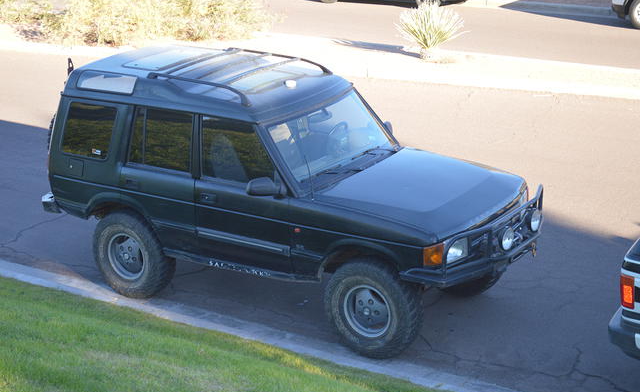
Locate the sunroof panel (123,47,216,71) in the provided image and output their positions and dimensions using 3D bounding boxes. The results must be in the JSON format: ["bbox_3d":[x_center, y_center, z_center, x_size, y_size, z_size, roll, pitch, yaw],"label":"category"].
[{"bbox_3d":[-1.379,-1.258,11.262,0.470,0.050,0.860,10,21,32],"label":"sunroof panel"}]

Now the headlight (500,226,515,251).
[{"bbox_3d":[1.436,0.333,9.566,0.100,0.190,0.185,10,22,32],"label":"headlight"}]

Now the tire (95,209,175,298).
[{"bbox_3d":[-1.686,0.514,11.189,0.825,0.825,0.265,10,22,32],"label":"tire"}]

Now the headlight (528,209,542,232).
[{"bbox_3d":[1.711,0.192,9.965,0.100,0.190,0.185,10,22,32],"label":"headlight"}]

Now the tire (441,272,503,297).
[{"bbox_3d":[1.235,0.481,10.998,0.825,0.825,0.265,10,22,32],"label":"tire"}]

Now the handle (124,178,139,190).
[{"bbox_3d":[-1.651,-0.110,10.749,0.155,0.075,0.040,10,22,32],"label":"handle"}]

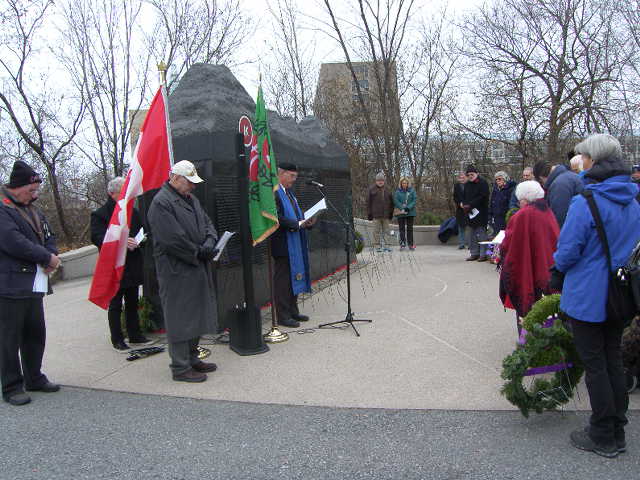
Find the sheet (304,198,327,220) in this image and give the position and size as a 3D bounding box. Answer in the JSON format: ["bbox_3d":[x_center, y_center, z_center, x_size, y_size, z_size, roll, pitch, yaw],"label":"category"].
[{"bbox_3d":[-0.047,-0.317,5.380,0.280,0.020,0.216,-34,28,-3],"label":"sheet"}]

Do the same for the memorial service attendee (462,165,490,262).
[{"bbox_3d":[2.888,-0.513,9.614,0.540,1.760,0.400,4,8,37],"label":"memorial service attendee"}]

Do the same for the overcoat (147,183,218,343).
[{"bbox_3d":[-1.088,0.178,4.095,0.430,1.220,0.520,1,7,23],"label":"overcoat"}]

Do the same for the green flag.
[{"bbox_3d":[-0.536,-0.707,4.911,0.300,1.530,0.220,-2,6,-6],"label":"green flag"}]

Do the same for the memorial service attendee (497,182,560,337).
[{"bbox_3d":[1.816,0.243,4.484,0.420,1.500,0.540,5,9,45],"label":"memorial service attendee"}]

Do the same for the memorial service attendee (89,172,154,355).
[{"bbox_3d":[-1.876,0.197,4.951,0.420,1.640,0.520,3,8,35],"label":"memorial service attendee"}]

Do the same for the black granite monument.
[{"bbox_3d":[-0.679,-0.703,7.580,0.900,2.780,4.850,1,7,22],"label":"black granite monument"}]

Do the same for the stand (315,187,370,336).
[{"bbox_3d":[0.256,0.197,5.296,0.600,1.460,0.540,-2,6,-3],"label":"stand"}]

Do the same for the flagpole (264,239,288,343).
[{"bbox_3d":[-0.501,-0.300,5.070,0.260,2.594,0.260,-3,6,0],"label":"flagpole"}]

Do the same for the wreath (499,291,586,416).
[{"bbox_3d":[1.514,0.790,3.540,0.530,0.740,0.300,-4,7,-20],"label":"wreath"}]

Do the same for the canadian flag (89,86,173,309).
[{"bbox_3d":[-1.634,-0.366,4.463,0.720,1.900,0.300,-1,7,3],"label":"canadian flag"}]

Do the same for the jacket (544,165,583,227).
[{"bbox_3d":[2.651,-0.391,5.600,0.460,0.840,0.560,2,7,24],"label":"jacket"}]

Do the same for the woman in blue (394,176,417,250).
[{"bbox_3d":[1.872,-0.564,11.418,0.500,1.630,0.340,-1,6,6],"label":"woman in blue"}]

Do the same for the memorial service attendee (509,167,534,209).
[{"bbox_3d":[3.379,-0.334,8.415,0.520,1.680,0.380,2,7,37],"label":"memorial service attendee"}]

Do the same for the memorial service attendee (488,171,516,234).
[{"bbox_3d":[3.199,-0.364,9.018,0.380,1.630,0.500,-7,8,-40],"label":"memorial service attendee"}]

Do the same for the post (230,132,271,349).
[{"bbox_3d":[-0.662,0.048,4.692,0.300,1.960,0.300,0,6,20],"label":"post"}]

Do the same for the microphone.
[{"bbox_3d":[-0.048,-0.602,5.517,0.185,0.050,0.050,17,8,4],"label":"microphone"}]

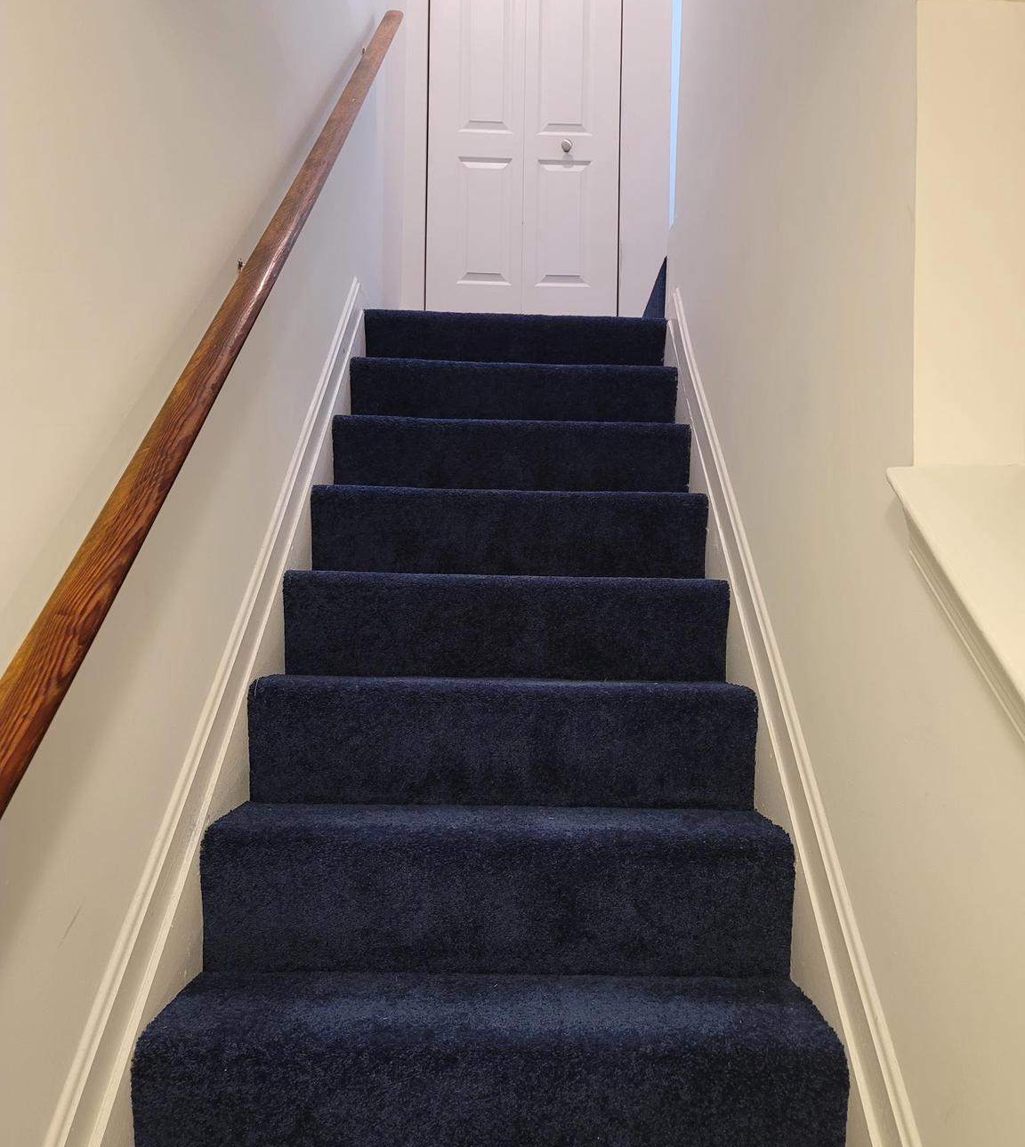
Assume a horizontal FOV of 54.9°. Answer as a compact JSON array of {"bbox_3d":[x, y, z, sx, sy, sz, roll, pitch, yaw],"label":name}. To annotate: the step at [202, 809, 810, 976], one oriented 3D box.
[{"bbox_3d":[-0.022,0.493,1.566,0.870,0.200,0.256,1,-2,0],"label":"step"}]

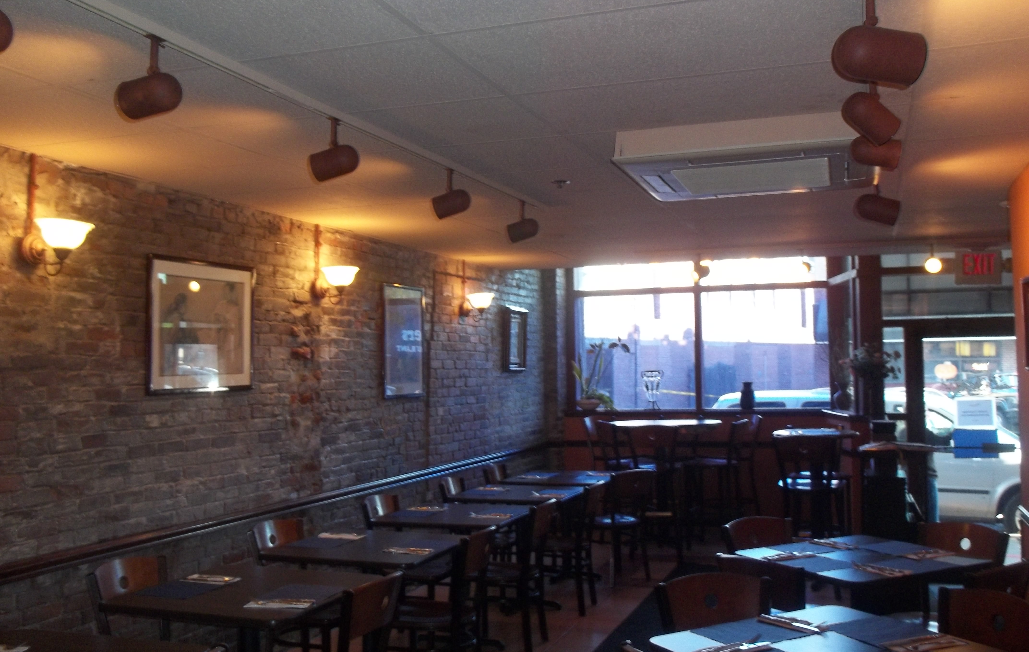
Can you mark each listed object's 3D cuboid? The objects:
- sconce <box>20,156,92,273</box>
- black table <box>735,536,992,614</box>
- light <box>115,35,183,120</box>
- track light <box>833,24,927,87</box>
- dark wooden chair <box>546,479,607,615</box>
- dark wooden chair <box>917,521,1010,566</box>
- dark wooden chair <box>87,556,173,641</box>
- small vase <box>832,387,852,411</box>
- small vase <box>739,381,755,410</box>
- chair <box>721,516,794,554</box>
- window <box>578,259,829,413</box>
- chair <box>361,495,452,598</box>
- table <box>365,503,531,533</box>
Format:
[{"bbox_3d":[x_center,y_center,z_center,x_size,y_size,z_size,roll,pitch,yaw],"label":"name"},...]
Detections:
[{"bbox_3d":[-1.843,-0.461,3.958,0.310,0.490,0.235,-1,-2,20],"label":"sconce"},{"bbox_3d":[1.521,1.387,4.275,0.815,0.760,0.765,1,-3,-29],"label":"black table"},{"bbox_3d":[-0.932,-0.636,2.504,0.175,0.215,0.105,0,-2,-4],"label":"light"},{"bbox_3d":[0.839,-0.620,2.256,0.220,0.133,0.133,9,-2,3],"label":"track light"},{"bbox_3d":[0.359,1.462,6.547,0.440,0.850,0.420,-2,-3,20],"label":"dark wooden chair"},{"bbox_3d":[1.879,1.339,4.366,0.500,0.830,0.420,1,-3,-35],"label":"dark wooden chair"},{"bbox_3d":[-1.318,1.347,3.783,0.500,0.830,0.430,-1,-3,24],"label":"dark wooden chair"},{"bbox_3d":[3.004,0.671,8.995,0.185,0.215,0.185,-2,-3,20],"label":"small vase"},{"bbox_3d":[2.285,0.683,9.630,0.135,0.275,0.135,-2,-3,20],"label":"small vase"},{"bbox_3d":[1.309,1.354,4.548,0.430,0.830,0.500,1,-3,-31],"label":"chair"},{"bbox_3d":[1.801,0.100,9.724,2.500,1.480,0.100,-2,-3,20],"label":"window"},{"bbox_3d":[-0.583,1.430,5.732,0.500,0.830,0.420,-2,-3,20],"label":"chair"},{"bbox_3d":[-0.319,1.458,5.643,0.760,0.750,0.770,-1,-2,20],"label":"table"}]

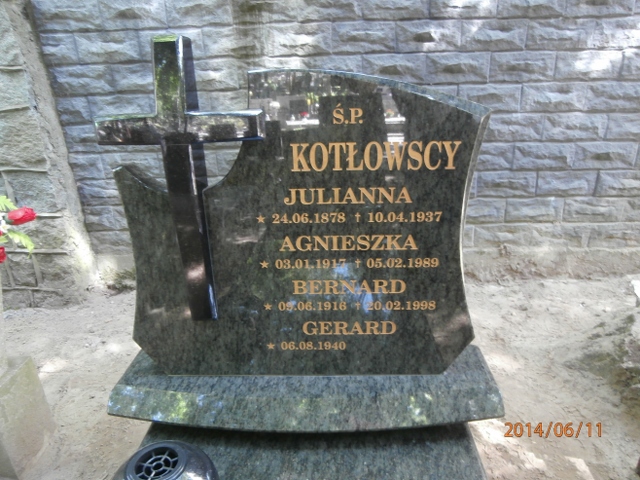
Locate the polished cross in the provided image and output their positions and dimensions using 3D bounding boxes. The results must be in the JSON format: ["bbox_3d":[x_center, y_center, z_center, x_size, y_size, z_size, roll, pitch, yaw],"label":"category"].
[{"bbox_3d":[-0.344,-0.120,1.149,0.414,0.735,0.121,-1,20,2],"label":"polished cross"}]

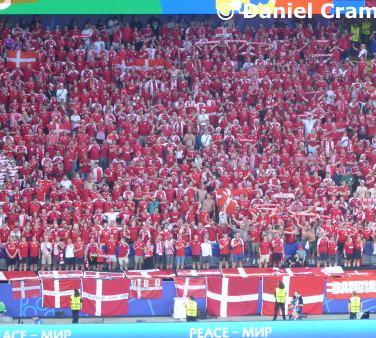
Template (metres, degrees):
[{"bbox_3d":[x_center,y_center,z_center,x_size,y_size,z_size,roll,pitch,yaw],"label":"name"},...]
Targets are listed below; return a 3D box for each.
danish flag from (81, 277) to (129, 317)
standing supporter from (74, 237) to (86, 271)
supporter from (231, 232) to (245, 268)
[{"bbox_3d":[-3.678,5.707,186.290,2.120,1.620,0.060,-1,9,-11],"label":"danish flag"},{"bbox_3d":[-4.899,3.957,189.094,0.550,1.800,0.350,0,8,-10],"label":"standing supporter"},{"bbox_3d":[2.278,3.794,190.421,0.580,1.820,0.370,0,8,-10],"label":"supporter"}]

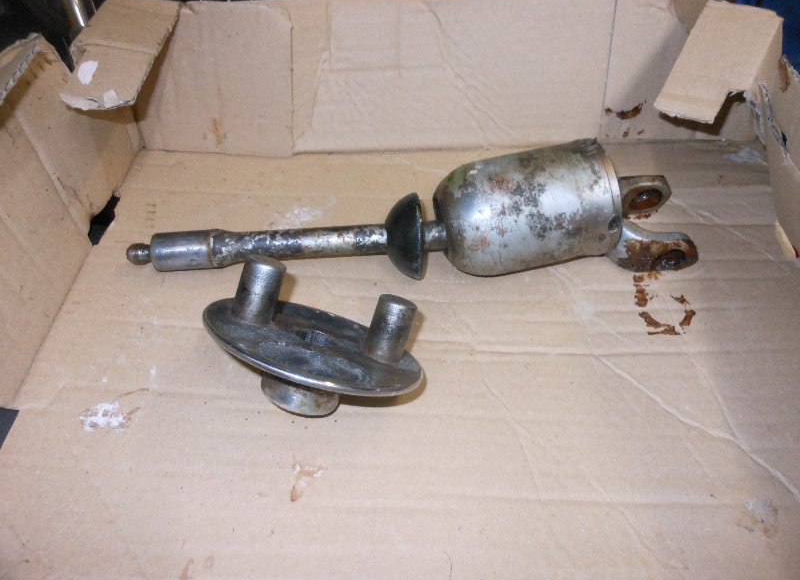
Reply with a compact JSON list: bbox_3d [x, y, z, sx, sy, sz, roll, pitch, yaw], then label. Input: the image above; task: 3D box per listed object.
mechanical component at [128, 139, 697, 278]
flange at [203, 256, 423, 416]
[{"bbox_3d":[0.004,-0.041,0.345,0.312,0.063,0.075,-4,50,-2],"label":"mechanical component"},{"bbox_3d":[-0.037,0.023,0.292,0.099,0.055,0.099,16,12,-9],"label":"flange"}]

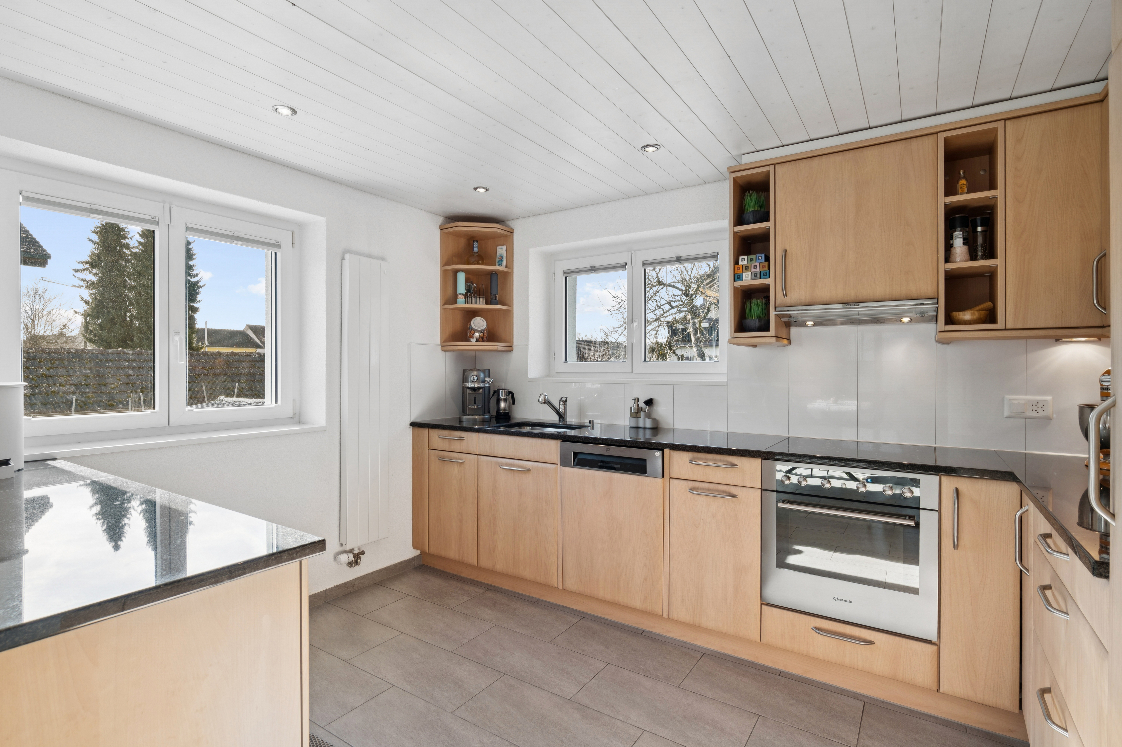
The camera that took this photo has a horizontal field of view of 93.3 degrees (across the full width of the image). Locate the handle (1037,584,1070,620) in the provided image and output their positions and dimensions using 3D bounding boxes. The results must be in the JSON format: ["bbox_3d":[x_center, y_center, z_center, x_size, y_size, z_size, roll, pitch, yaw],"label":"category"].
[{"bbox_3d":[1.143,0.528,1.241,0.037,0.013,0.207,0,0,35],"label":"handle"}]

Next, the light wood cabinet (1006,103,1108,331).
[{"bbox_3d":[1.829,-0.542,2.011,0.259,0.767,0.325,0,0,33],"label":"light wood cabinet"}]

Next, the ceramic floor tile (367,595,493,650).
[{"bbox_3d":[-0.643,1.212,2.585,0.603,0.010,0.298,0,0,33],"label":"ceramic floor tile"}]

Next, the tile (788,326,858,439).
[{"bbox_3d":[1.245,0.027,2.523,0.297,0.571,0.010,0,0,33],"label":"tile"}]

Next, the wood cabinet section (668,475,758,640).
[{"bbox_3d":[0.814,0.790,2.521,0.395,0.633,0.570,0,0,33],"label":"wood cabinet section"}]

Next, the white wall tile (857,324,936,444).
[{"bbox_3d":[1.492,0.028,2.361,0.294,0.571,0.010,0,0,33],"label":"white wall tile"}]

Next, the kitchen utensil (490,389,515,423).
[{"bbox_3d":[-0.357,0.207,3.370,0.135,0.210,0.098,0,0,0],"label":"kitchen utensil"}]

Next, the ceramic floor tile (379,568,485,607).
[{"bbox_3d":[-0.739,1.230,3.047,0.587,0.010,0.301,0,0,33],"label":"ceramic floor tile"}]

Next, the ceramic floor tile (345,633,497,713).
[{"bbox_3d":[-0.558,1.212,2.171,0.603,0.010,0.298,0,0,33],"label":"ceramic floor tile"}]

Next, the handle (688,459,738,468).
[{"bbox_3d":[0.649,0.391,2.272,0.212,0.014,0.034,0,0,33],"label":"handle"}]

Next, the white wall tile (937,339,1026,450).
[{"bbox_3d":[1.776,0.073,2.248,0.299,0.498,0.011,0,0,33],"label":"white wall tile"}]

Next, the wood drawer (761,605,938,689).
[{"bbox_3d":[1.215,1.028,2.232,0.595,0.161,0.530,0,0,33],"label":"wood drawer"}]

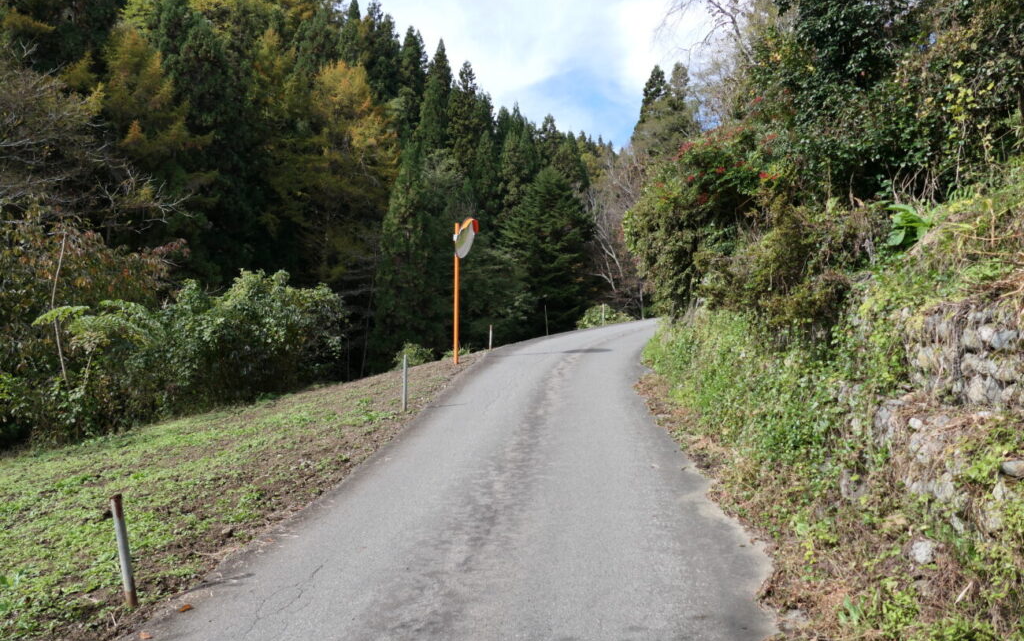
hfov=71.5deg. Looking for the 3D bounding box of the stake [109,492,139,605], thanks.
[{"bbox_3d":[-1.820,1.090,3.350,0.052,0.530,0.052,-9,0,0],"label":"stake"}]

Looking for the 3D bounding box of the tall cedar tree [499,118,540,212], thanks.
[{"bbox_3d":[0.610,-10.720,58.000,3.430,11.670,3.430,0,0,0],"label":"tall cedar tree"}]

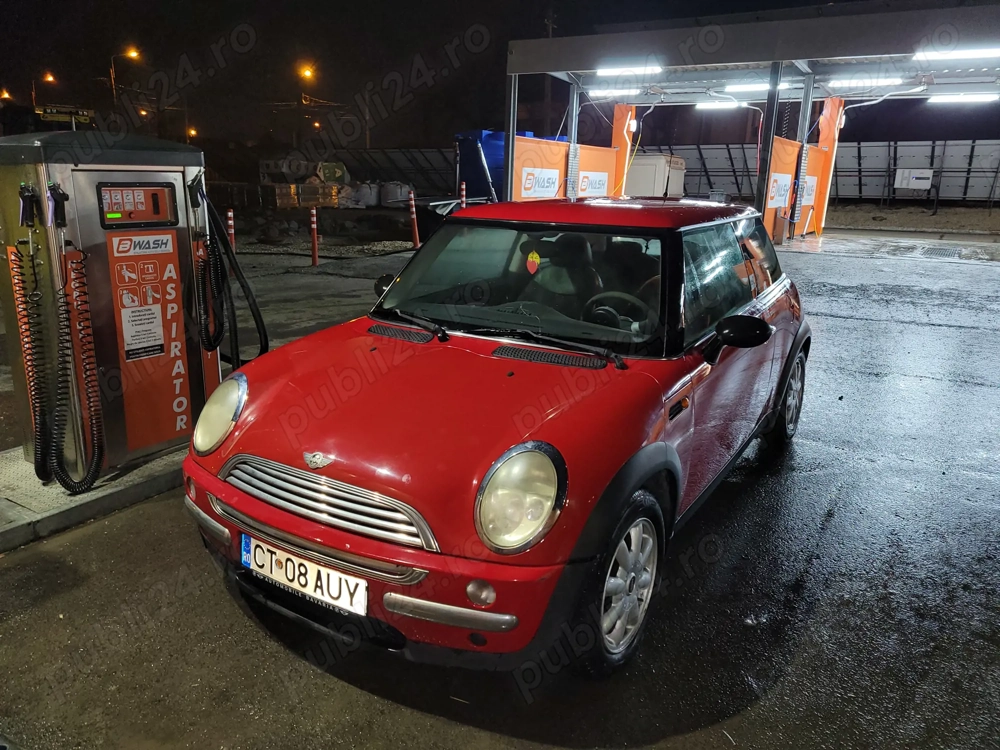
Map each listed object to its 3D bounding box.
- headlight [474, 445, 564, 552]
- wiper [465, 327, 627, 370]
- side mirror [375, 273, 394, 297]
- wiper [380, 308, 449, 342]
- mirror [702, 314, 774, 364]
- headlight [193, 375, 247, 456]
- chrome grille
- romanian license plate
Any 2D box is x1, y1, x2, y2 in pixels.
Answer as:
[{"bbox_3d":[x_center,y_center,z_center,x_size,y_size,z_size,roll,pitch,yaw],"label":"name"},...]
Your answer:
[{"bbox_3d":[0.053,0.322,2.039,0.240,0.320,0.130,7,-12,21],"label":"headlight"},{"bbox_3d":[0.146,-0.118,2.745,0.700,0.080,0.080,15,23,32],"label":"wiper"},{"bbox_3d":[-0.572,-0.397,3.710,0.235,0.195,0.130,10,20,30],"label":"side mirror"},{"bbox_3d":[-0.373,-0.220,3.093,0.080,0.070,0.670,-11,21,-31],"label":"wiper"},{"bbox_3d":[0.888,-0.136,2.838,0.235,0.195,0.130,10,20,30],"label":"mirror"},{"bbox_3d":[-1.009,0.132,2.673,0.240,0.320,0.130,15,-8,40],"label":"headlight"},{"bbox_3d":[-0.564,0.362,2.253,0.920,0.140,0.110,10,5,30],"label":"chrome grille"},{"bbox_3d":[-0.600,0.596,2.262,0.520,0.112,0.018,10,13,30],"label":"romanian license plate"}]

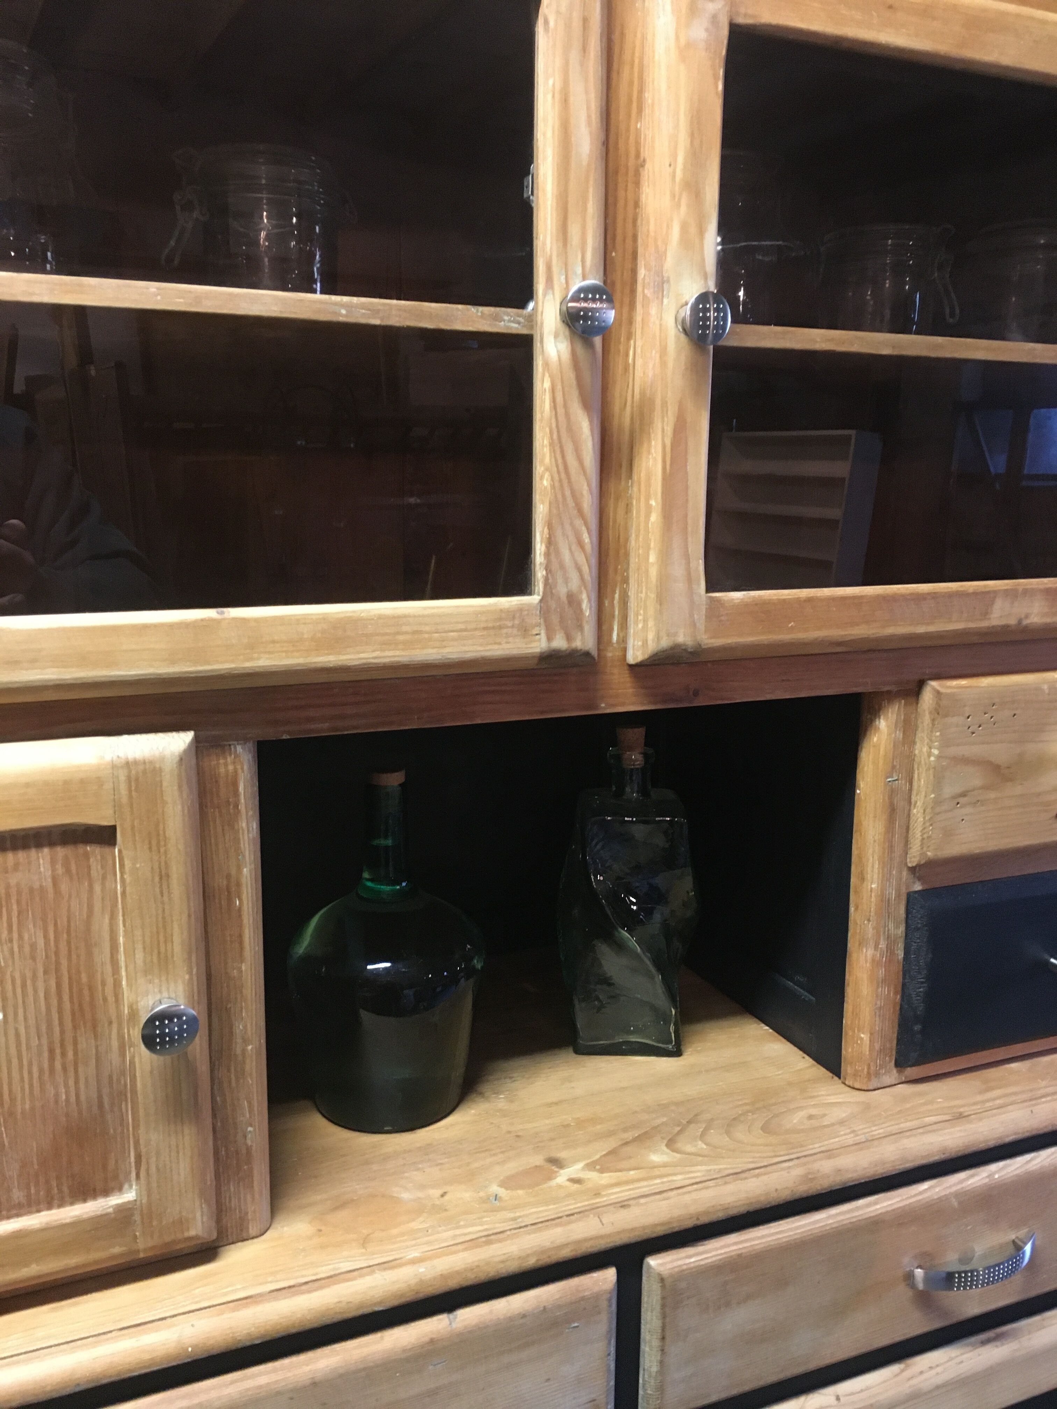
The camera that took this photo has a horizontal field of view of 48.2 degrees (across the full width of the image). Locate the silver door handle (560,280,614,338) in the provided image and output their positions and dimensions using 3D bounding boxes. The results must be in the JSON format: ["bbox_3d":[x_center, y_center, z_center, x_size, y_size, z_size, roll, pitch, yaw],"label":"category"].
[{"bbox_3d":[0.031,-0.225,0.675,0.030,0.030,0.024,-4,12,-23],"label":"silver door handle"}]

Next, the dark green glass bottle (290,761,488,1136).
[{"bbox_3d":[-0.102,0.173,0.871,0.143,0.249,0.143,0,11,0],"label":"dark green glass bottle"}]

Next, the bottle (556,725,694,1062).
[{"bbox_3d":[0.083,0.148,0.974,0.110,0.261,0.110,1,11,1],"label":"bottle"}]

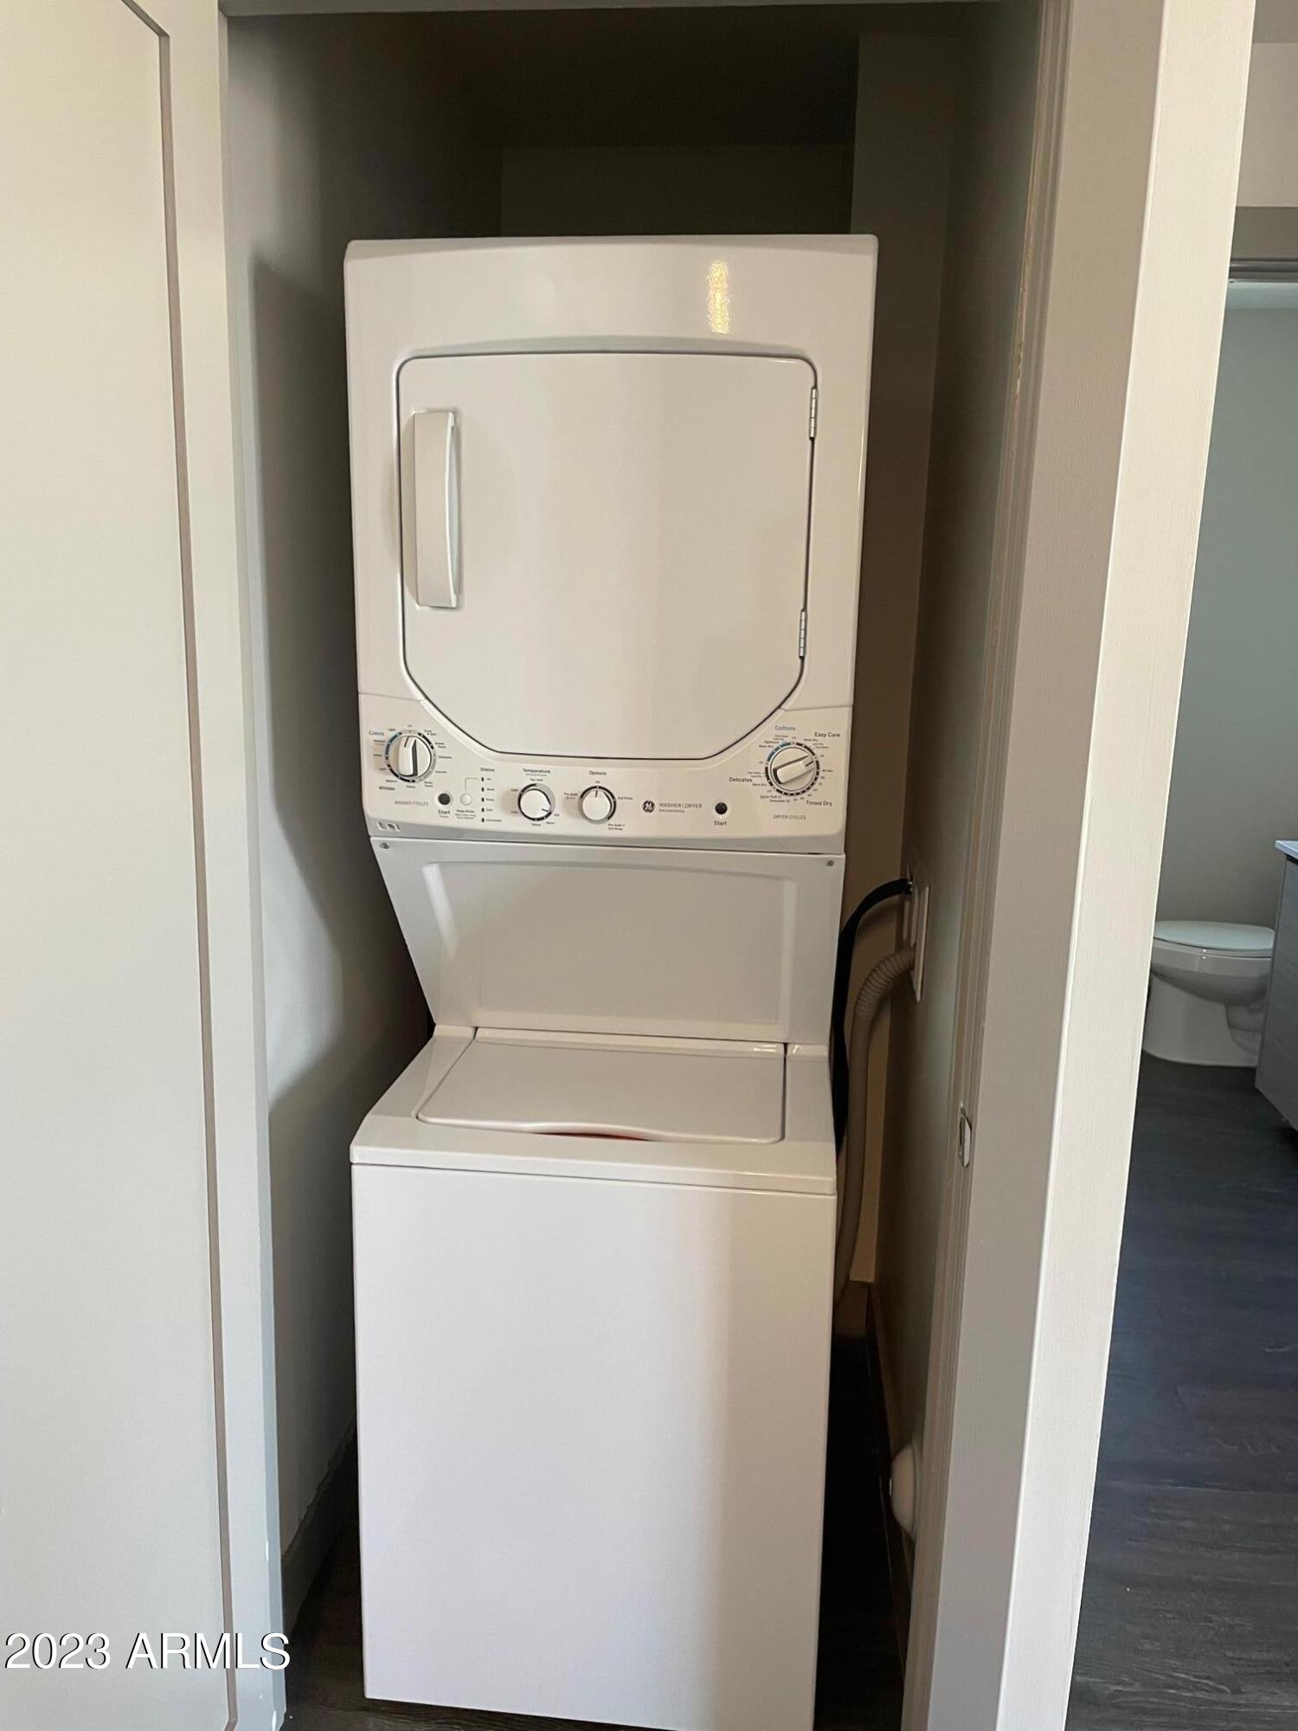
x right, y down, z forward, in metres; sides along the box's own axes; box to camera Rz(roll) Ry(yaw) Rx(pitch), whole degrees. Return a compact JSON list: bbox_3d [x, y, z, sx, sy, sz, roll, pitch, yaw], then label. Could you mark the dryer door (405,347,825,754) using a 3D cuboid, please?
[{"bbox_3d":[-0.056,-0.356,1.518,0.486,0.464,0.070,2,11,6],"label":"dryer door"}]

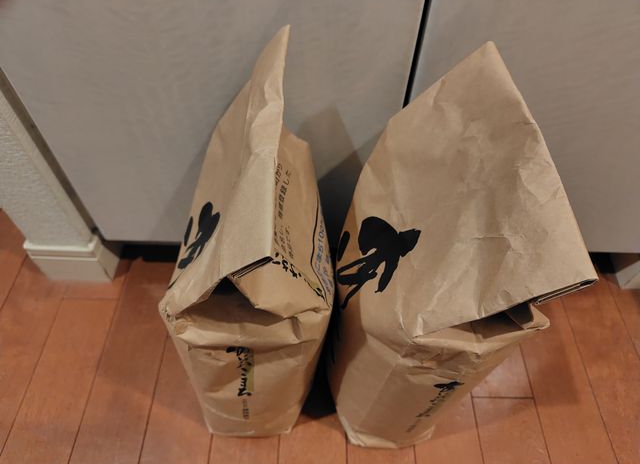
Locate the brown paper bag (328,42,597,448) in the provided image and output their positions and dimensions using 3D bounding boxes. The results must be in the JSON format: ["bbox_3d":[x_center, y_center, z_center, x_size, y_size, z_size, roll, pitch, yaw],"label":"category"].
[{"bbox_3d":[0.077,0.053,0.410,0.129,0.380,0.223,2,54,-2],"label":"brown paper bag"}]

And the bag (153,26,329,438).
[{"bbox_3d":[-0.055,0.045,0.405,0.112,0.385,0.217,2,54,-2],"label":"bag"}]

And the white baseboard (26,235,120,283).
[{"bbox_3d":[-0.340,0.033,0.589,0.091,0.074,0.036,2,54,-2],"label":"white baseboard"}]

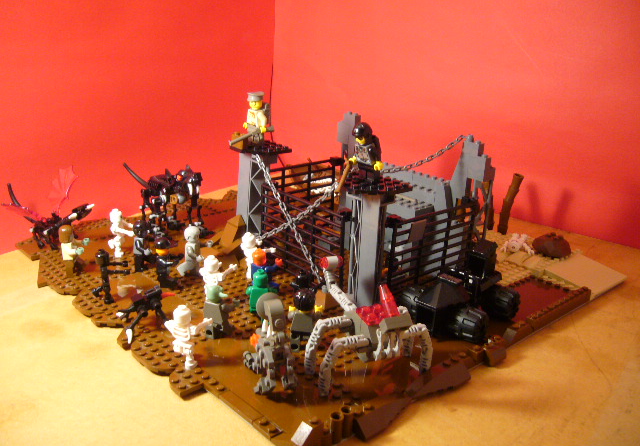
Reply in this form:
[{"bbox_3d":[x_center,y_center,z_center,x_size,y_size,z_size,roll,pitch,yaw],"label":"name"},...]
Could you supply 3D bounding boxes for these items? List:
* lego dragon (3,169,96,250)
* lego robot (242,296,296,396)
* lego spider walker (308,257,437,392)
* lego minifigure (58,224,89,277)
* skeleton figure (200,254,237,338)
[{"bbox_3d":[-0.241,-0.013,0.583,0.094,0.063,0.084,10,20,21],"label":"lego dragon"},{"bbox_3d":[-0.029,0.068,0.382,0.033,0.061,0.029,-14,25,-41],"label":"lego robot"},{"bbox_3d":[0.025,0.060,0.408,0.078,0.066,0.062,-6,21,-26],"label":"lego spider walker"},{"bbox_3d":[-0.198,0.022,0.522,0.022,0.043,0.023,-10,22,-33],"label":"lego minifigure"},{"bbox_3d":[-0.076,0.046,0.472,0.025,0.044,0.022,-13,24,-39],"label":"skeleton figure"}]

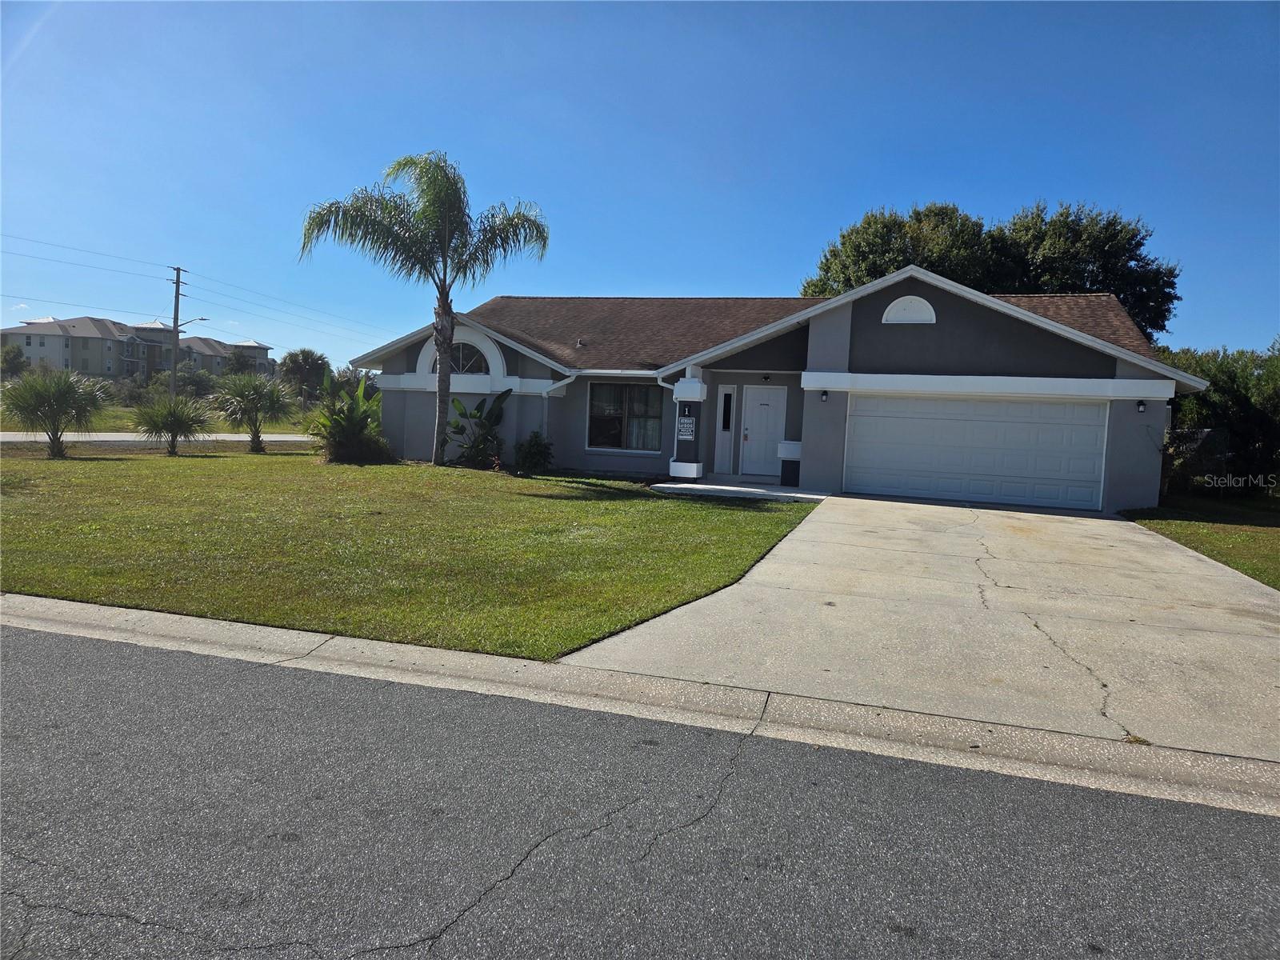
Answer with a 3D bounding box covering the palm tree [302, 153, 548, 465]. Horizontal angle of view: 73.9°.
[{"bbox_3d":[-5.149,-4.059,20.317,5.806,7.394,5.600,4,4,17],"label":"palm tree"}]

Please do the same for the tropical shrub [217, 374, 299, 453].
[{"bbox_3d":[-10.072,-1.762,22.336,2.059,2.060,2.000,4,4,17],"label":"tropical shrub"}]

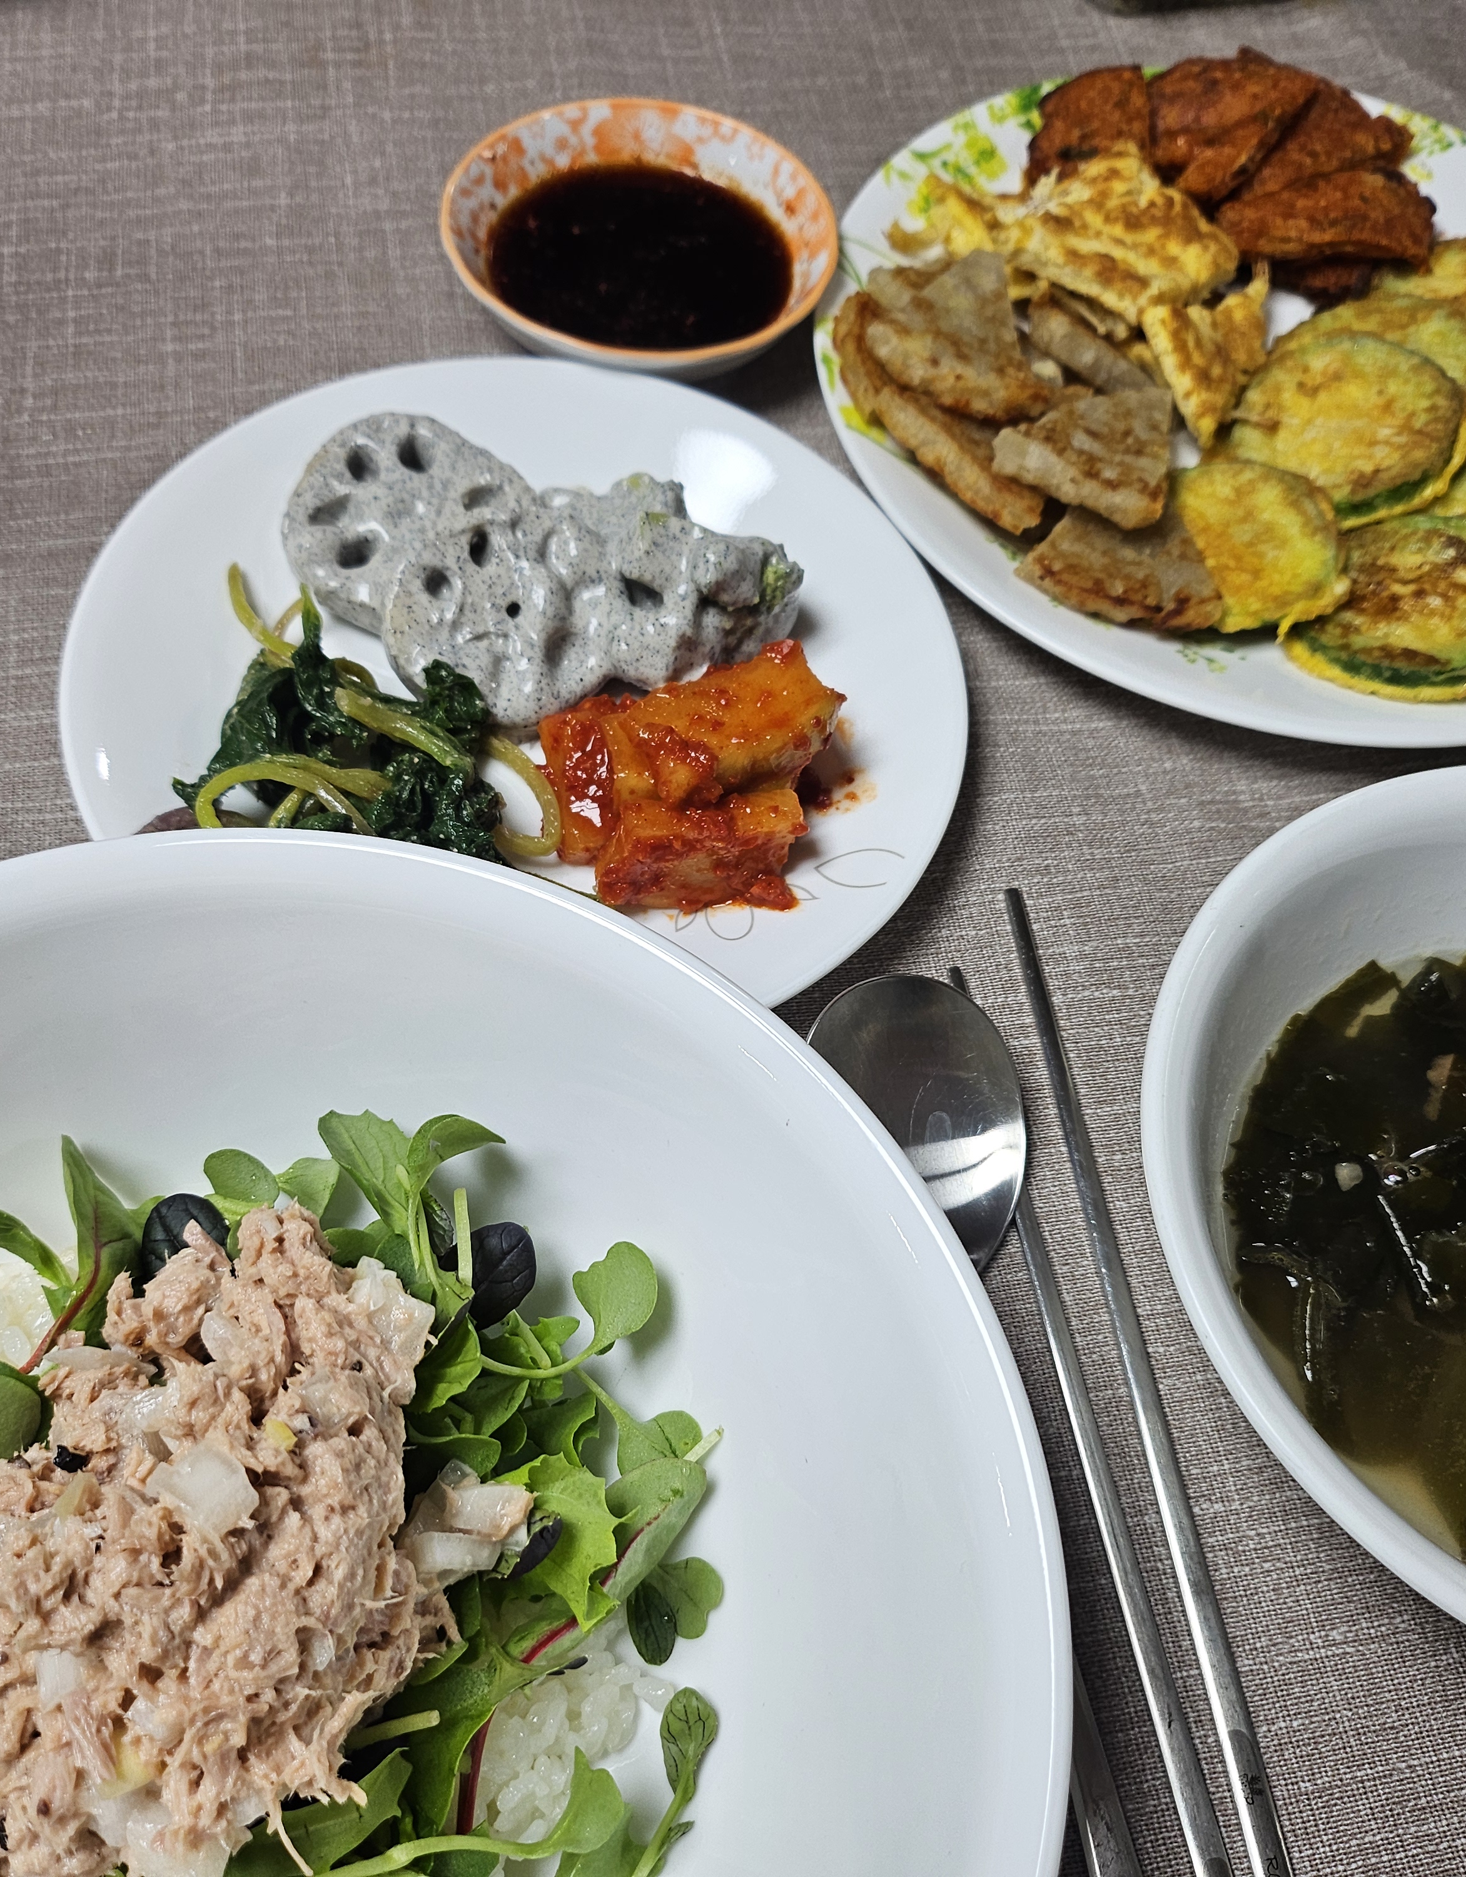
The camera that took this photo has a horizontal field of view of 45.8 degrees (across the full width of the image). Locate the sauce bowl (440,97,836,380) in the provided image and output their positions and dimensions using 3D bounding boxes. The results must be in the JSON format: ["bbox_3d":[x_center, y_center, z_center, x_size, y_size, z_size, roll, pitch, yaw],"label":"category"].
[{"bbox_3d":[-0.021,-0.150,0.395,0.087,0.031,0.087,3,59,-6],"label":"sauce bowl"}]

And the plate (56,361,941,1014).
[{"bbox_3d":[-0.040,-0.047,0.339,0.170,0.019,0.170,3,59,-6],"label":"plate"}]

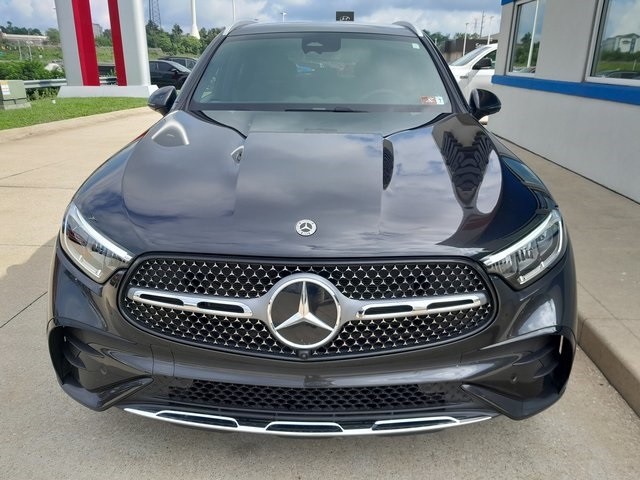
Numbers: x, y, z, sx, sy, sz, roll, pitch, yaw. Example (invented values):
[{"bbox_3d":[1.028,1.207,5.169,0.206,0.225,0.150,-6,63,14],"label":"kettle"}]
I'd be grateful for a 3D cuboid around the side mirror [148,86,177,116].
[{"bbox_3d":[-0.922,-0.807,2.946,0.200,0.180,0.150,1,20,2],"label":"side mirror"}]

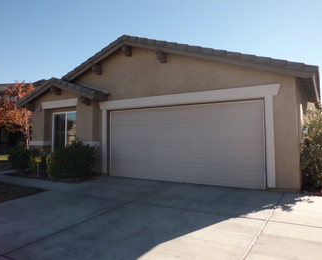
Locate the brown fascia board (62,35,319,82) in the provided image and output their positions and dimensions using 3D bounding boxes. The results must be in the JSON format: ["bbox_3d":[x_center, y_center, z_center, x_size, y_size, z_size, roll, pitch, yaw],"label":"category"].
[{"bbox_3d":[-0.251,-1.912,7.409,8.000,1.950,0.280,-2,-3,31],"label":"brown fascia board"}]

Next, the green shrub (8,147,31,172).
[{"bbox_3d":[-5.771,1.193,10.623,0.850,1.000,0.850,-2,-3,31],"label":"green shrub"}]

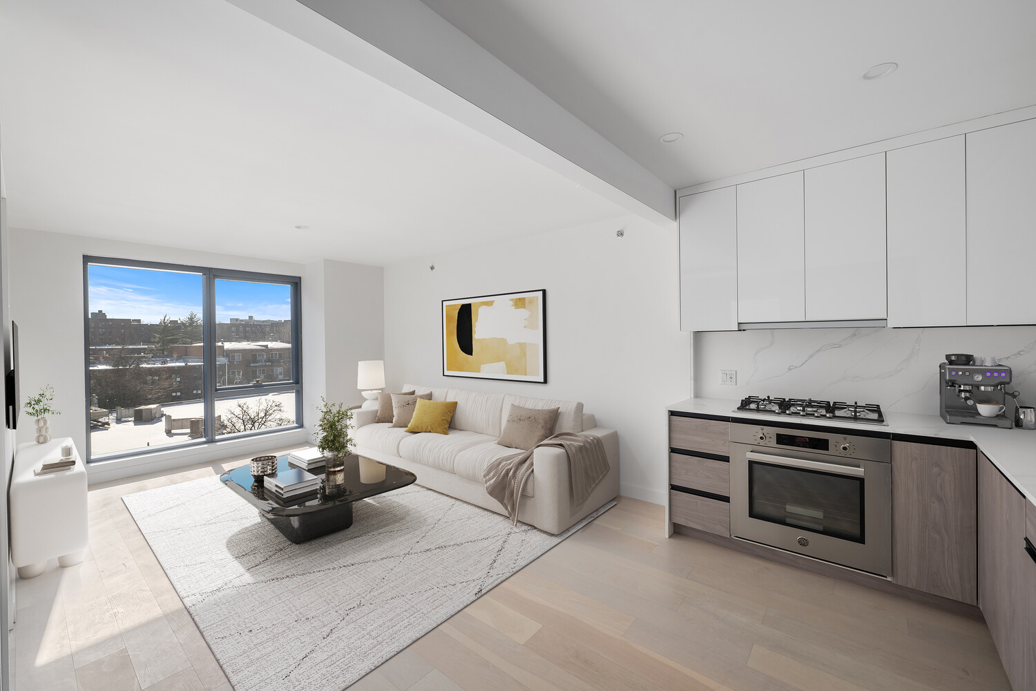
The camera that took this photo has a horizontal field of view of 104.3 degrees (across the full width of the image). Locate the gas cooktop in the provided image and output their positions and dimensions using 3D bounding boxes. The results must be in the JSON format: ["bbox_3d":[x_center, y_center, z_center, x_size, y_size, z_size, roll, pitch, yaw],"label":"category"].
[{"bbox_3d":[1.854,0.400,2.581,0.750,0.058,0.510,0,1,40],"label":"gas cooktop"}]

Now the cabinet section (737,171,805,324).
[{"bbox_3d":[1.762,-0.626,2.780,0.377,0.948,0.340,0,1,39],"label":"cabinet section"}]

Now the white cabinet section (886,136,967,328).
[{"bbox_3d":[2.325,-0.604,2.328,0.305,0.994,0.340,0,1,39],"label":"white cabinet section"}]

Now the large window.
[{"bbox_3d":[-3.734,0.121,4.910,0.110,2.140,2.105,0,1,40],"label":"large window"}]

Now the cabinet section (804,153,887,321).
[{"bbox_3d":[2.058,-0.625,2.542,0.379,0.947,0.340,0,1,39],"label":"cabinet section"}]

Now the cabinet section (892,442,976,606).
[{"bbox_3d":[2.252,0.864,2.239,0.295,0.738,0.590,0,1,39],"label":"cabinet section"}]

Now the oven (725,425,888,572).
[{"bbox_3d":[1.821,0.854,2.534,0.757,0.735,0.610,0,1,40],"label":"oven"}]

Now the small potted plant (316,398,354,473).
[{"bbox_3d":[-1.507,0.721,3.311,0.270,0.605,0.270,0,1,40],"label":"small potted plant"}]

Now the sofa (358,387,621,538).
[{"bbox_3d":[-0.569,0.930,4.238,3.060,0.860,0.970,0,1,40],"label":"sofa"}]

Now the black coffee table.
[{"bbox_3d":[-1.690,1.209,3.287,1.560,0.355,1.020,0,1,40],"label":"black coffee table"}]

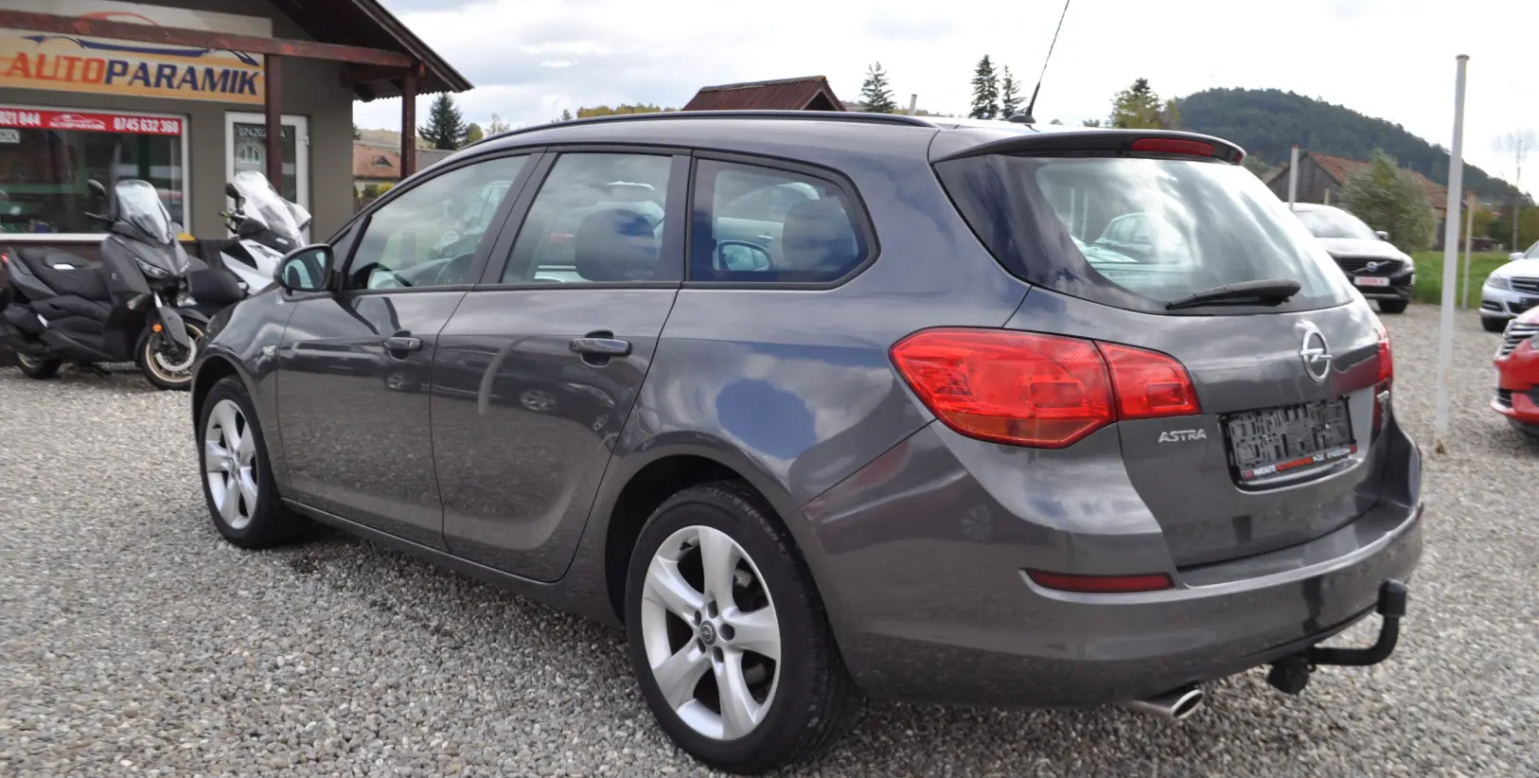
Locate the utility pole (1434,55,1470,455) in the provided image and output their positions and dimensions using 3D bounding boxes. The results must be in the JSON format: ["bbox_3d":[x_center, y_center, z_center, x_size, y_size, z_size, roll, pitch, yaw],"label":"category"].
[{"bbox_3d":[3.792,-0.736,7.833,0.070,2.190,0.070,0,7,0],"label":"utility pole"}]

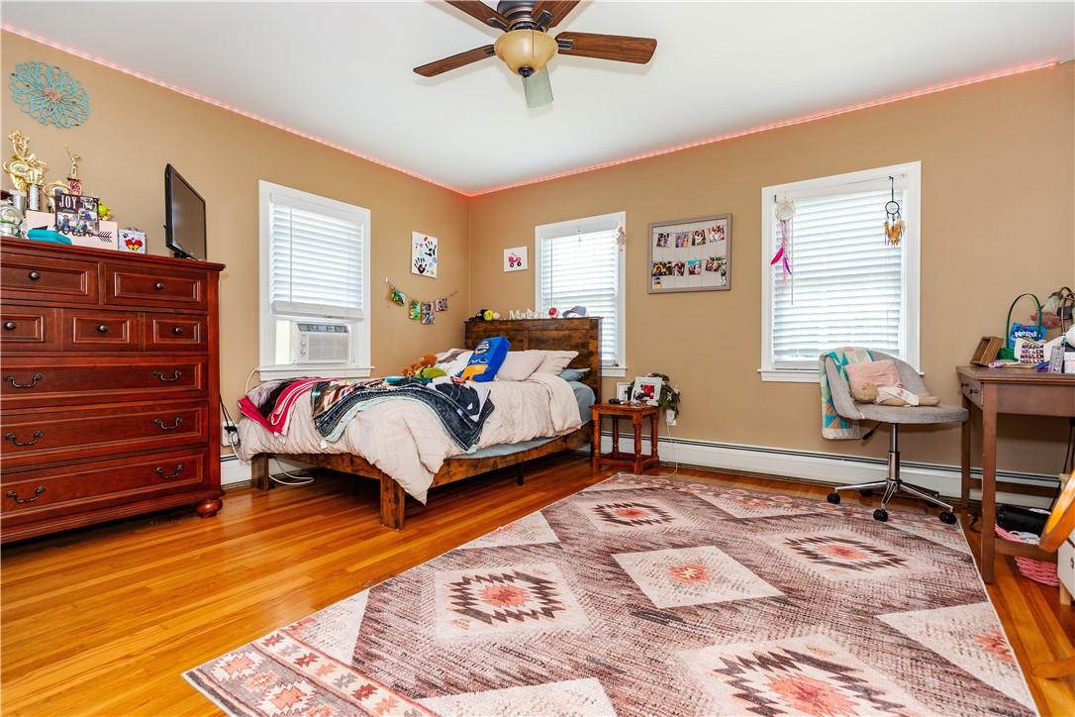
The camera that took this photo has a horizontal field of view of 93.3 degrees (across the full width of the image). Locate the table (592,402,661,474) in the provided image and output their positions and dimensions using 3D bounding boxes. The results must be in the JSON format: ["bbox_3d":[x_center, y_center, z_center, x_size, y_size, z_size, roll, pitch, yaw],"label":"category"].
[{"bbox_3d":[0.660,0.579,3.760,0.390,0.466,0.359,0,1,27],"label":"table"}]

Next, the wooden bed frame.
[{"bbox_3d":[-0.669,0.253,3.643,1.498,1.132,2.126,1,2,34],"label":"wooden bed frame"}]

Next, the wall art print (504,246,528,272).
[{"bbox_3d":[-0.188,-0.902,4.643,0.259,0.205,0.022,1,2,34],"label":"wall art print"}]

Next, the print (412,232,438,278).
[{"bbox_3d":[-0.999,-0.900,4.458,0.022,0.357,0.296,1,2,34],"label":"print"}]

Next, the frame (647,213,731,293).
[{"bbox_3d":[1.119,-0.756,3.755,0.610,0.533,0.025,1,2,34],"label":"frame"}]

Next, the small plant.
[{"bbox_3d":[0.860,0.274,3.752,0.332,0.314,0.269,1,2,34],"label":"small plant"}]

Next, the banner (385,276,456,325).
[{"bbox_3d":[-1.005,-0.485,4.457,0.030,0.359,0.816,1,2,34],"label":"banner"}]

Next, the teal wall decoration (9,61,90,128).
[{"bbox_3d":[-2.356,-1.271,2.459,0.030,0.283,0.291,1,2,34],"label":"teal wall decoration"}]

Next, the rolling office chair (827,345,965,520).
[{"bbox_3d":[1.938,0.386,2.781,0.556,0.888,0.592,-1,1,-16],"label":"rolling office chair"}]

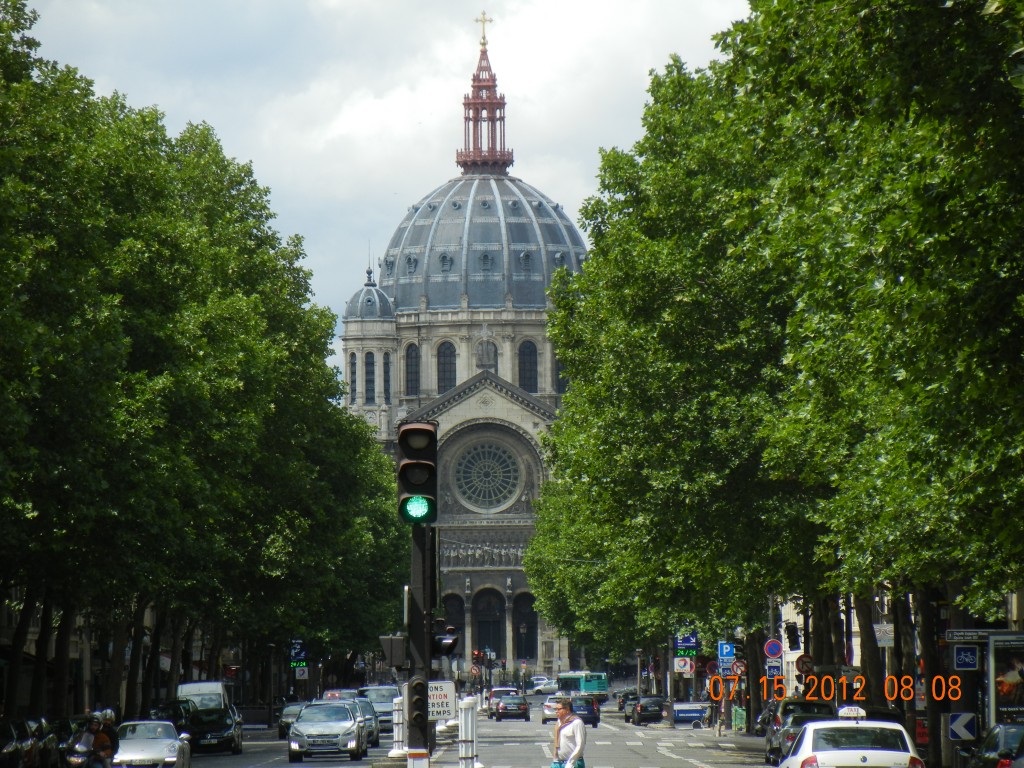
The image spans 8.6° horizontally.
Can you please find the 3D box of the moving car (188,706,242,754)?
[{"bbox_3d":[-8.851,10.209,200.000,1.800,1.450,4.400,0,-3,0],"label":"moving car"}]

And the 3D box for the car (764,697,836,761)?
[{"bbox_3d":[7.565,8.986,175.500,1.830,1.670,4.500,0,-3,0],"label":"car"}]

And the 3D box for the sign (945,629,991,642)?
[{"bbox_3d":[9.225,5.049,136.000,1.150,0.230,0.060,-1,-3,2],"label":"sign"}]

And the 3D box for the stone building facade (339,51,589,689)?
[{"bbox_3d":[-3.013,-4.114,785.000,34.000,78.000,60.000,0,-3,-1],"label":"stone building facade"}]

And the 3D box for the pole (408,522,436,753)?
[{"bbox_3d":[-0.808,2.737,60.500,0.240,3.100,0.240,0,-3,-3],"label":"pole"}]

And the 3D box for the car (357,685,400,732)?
[{"bbox_3d":[-5.359,13.226,274.000,1.880,1.920,4.750,0,-3,0],"label":"car"}]

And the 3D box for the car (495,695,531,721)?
[{"bbox_3d":[0.059,17.244,361.000,1.820,1.480,4.700,0,-3,0],"label":"car"}]

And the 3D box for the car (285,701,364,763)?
[{"bbox_3d":[-4.846,9.096,176.500,1.850,1.480,4.800,0,-3,0],"label":"car"}]

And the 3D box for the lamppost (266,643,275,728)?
[{"bbox_3d":[-10.771,13.498,303.000,0.380,3.850,0.380,0,-3,0],"label":"lamppost"}]

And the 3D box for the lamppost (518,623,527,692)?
[{"bbox_3d":[1.205,27.454,680.000,0.750,7.000,0.750,0,-3,0],"label":"lamppost"}]

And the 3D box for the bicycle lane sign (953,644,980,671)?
[{"bbox_3d":[9.115,5.501,136.000,0.500,0.500,0.050,0,-3,0],"label":"bicycle lane sign"}]

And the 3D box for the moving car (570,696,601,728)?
[{"bbox_3d":[3.616,16.730,345.000,1.780,1.570,4.300,0,-3,-1],"label":"moving car"}]

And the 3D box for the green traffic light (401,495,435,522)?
[{"bbox_3d":[-0.840,1.112,60.500,0.320,0.280,0.300,0,-3,-3],"label":"green traffic light"}]

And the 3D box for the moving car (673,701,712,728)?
[{"bbox_3d":[8.020,14.684,301.000,1.800,1.300,4.000,0,-3,0],"label":"moving car"}]

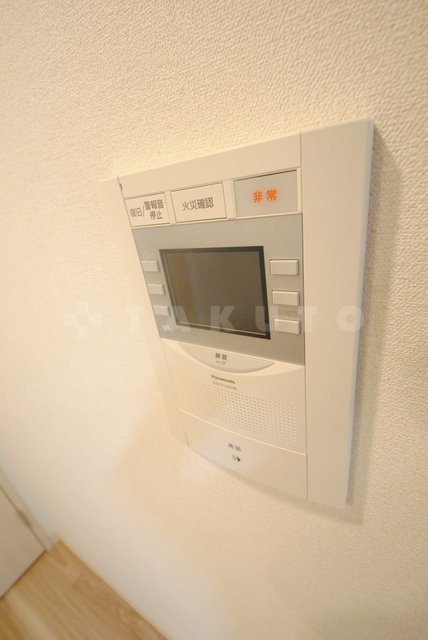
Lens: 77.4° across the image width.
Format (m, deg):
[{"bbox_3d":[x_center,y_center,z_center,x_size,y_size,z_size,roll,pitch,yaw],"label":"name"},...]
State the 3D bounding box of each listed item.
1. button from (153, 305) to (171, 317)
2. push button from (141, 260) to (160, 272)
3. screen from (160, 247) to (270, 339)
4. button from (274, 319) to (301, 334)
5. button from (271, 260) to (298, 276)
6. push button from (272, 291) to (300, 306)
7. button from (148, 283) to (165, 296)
[{"bbox_3d":[-0.044,-0.008,0.225,0.016,0.009,0.004,8,30,32],"label":"button"},{"bbox_3d":[-0.046,-0.038,0.193,0.016,0.008,0.002,7,29,31],"label":"push button"},{"bbox_3d":[0.000,-0.019,0.189,0.081,0.063,0.005,8,30,32],"label":"screen"},{"bbox_3d":[0.046,0.004,0.168,0.016,0.009,0.004,8,30,32],"label":"button"},{"bbox_3d":[0.038,-0.028,0.142,0.015,0.008,0.002,7,29,31],"label":"button"},{"bbox_3d":[0.043,-0.013,0.161,0.016,0.009,0.004,8,30,32],"label":"push button"},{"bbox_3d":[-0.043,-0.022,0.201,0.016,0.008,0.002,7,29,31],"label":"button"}]

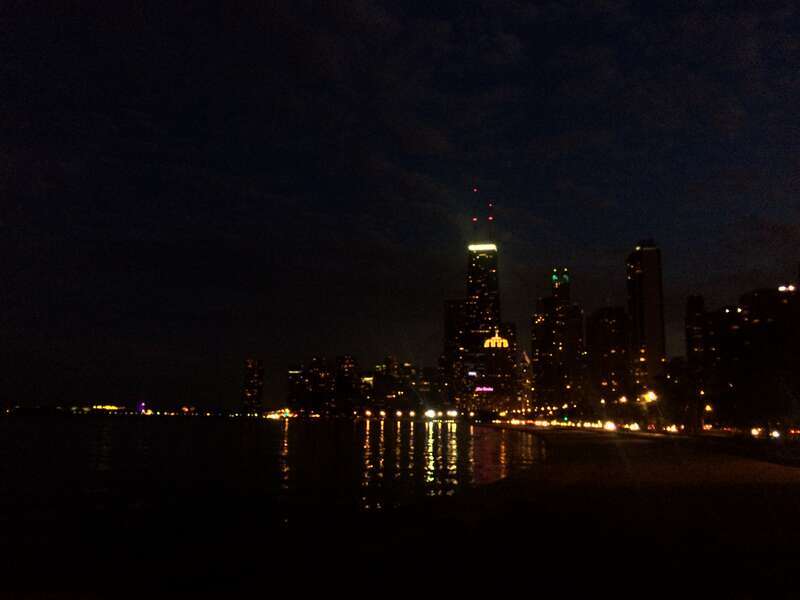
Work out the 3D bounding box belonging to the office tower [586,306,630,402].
[{"bbox_3d":[271.920,79.690,877.820,44.000,137.500,42.000,0,-10,0],"label":"office tower"}]

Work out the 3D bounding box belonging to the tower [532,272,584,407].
[{"bbox_3d":[271.260,72.380,1162.730,70.000,246.200,60.000,0,-10,-2],"label":"tower"}]

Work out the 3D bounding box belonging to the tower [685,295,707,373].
[{"bbox_3d":[197.410,36.900,448.560,12.500,79.700,14.000,-1,-10,6],"label":"tower"}]

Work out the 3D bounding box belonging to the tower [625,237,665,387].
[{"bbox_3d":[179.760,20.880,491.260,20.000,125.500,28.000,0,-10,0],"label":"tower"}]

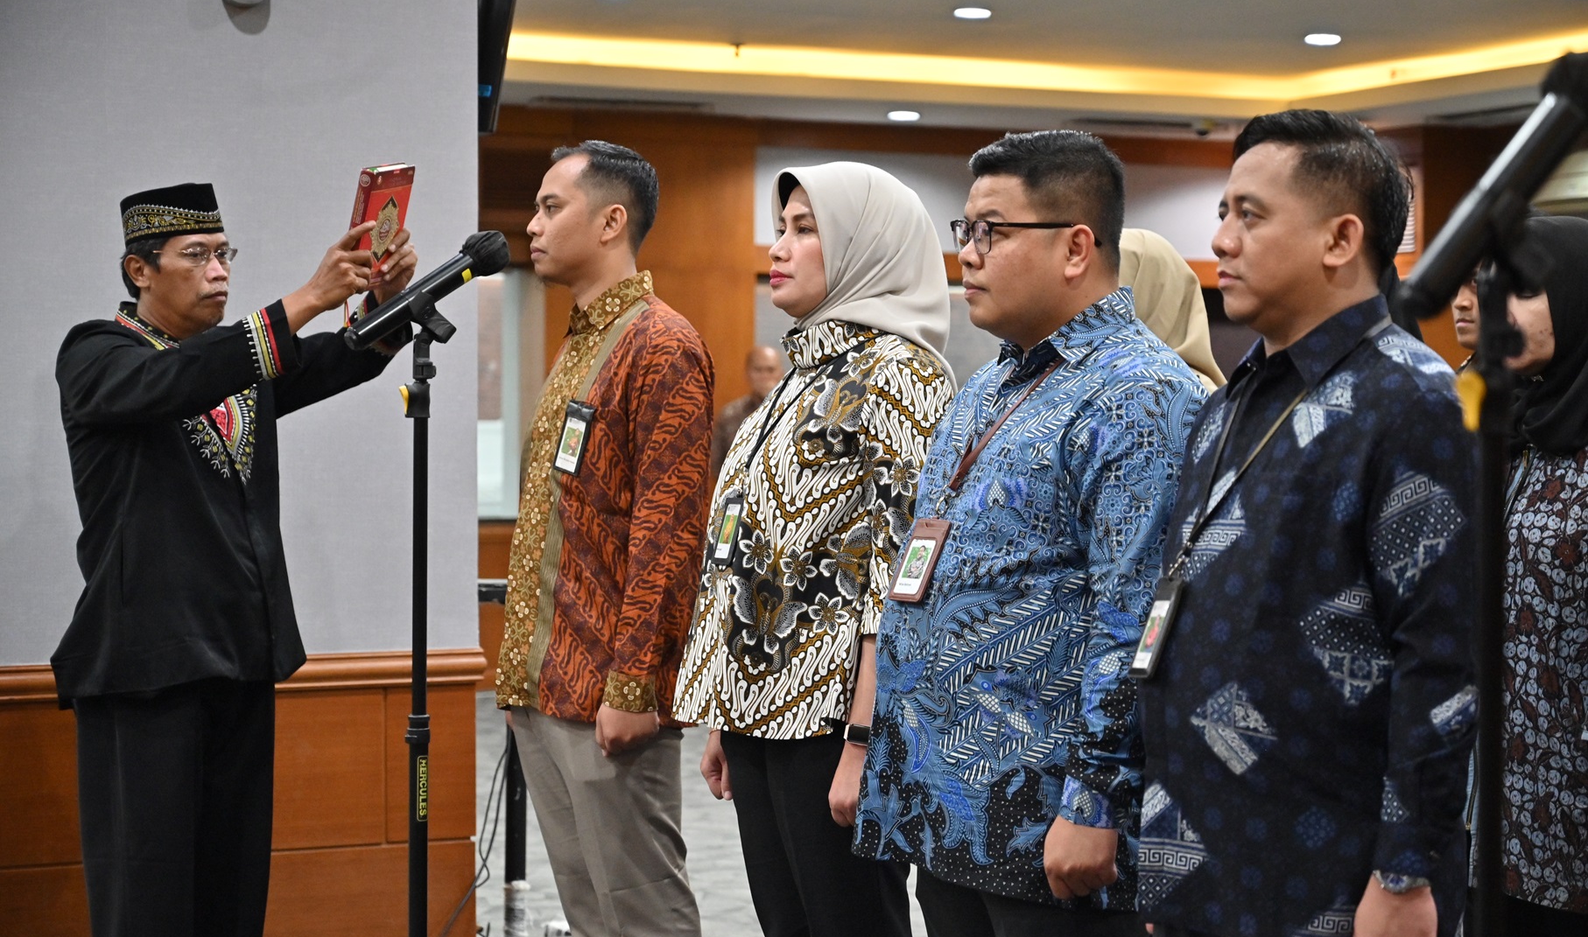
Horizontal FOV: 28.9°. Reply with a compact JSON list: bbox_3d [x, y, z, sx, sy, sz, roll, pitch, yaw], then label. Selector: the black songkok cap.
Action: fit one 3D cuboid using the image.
[{"bbox_3d":[-1.030,-0.417,5.100,0.190,0.082,0.165,-11,-5,34],"label":"black songkok cap"}]

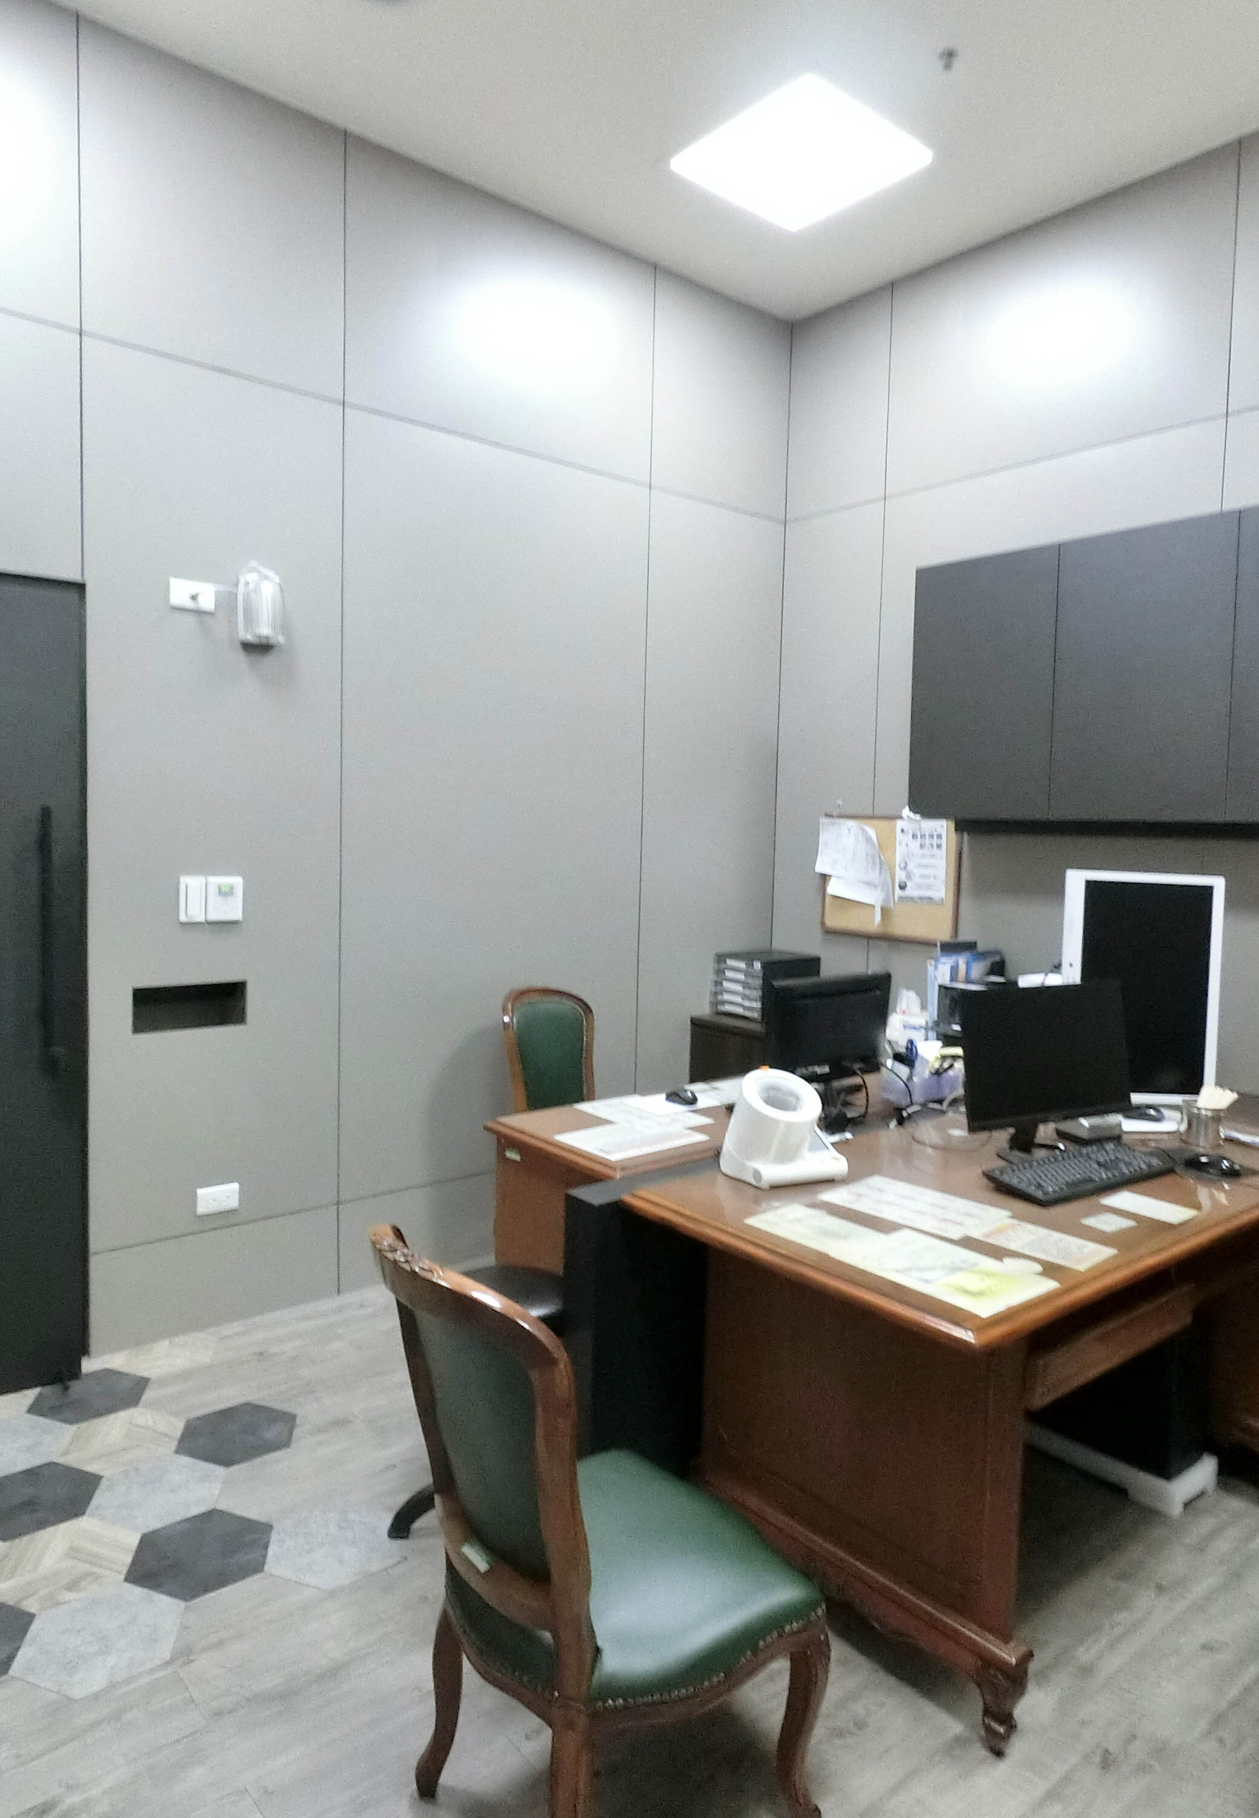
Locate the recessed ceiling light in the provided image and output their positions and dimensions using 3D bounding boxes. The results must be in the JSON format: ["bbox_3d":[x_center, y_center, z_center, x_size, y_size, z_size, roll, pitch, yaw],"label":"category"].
[{"bbox_3d":[0.524,-2.283,3.419,0.570,0.040,0.570,-2,5,-38],"label":"recessed ceiling light"}]

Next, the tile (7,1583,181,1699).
[{"bbox_3d":[-0.947,1.313,2.014,0.308,0.010,0.267,-2,5,-41],"label":"tile"}]

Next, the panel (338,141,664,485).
[{"bbox_3d":[-0.381,-1.924,3.718,1.216,0.804,0.020,-2,5,-40],"label":"panel"}]

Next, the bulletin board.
[{"bbox_3d":[0.975,-0.117,4.247,0.020,0.455,0.605,-2,5,-43],"label":"bulletin board"}]

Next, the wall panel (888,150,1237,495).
[{"bbox_3d":[1.387,-1.901,3.764,0.020,0.775,1.200,-2,5,-43],"label":"wall panel"}]

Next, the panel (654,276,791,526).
[{"bbox_3d":[0.363,-1.963,4.337,0.710,0.801,0.020,-2,4,-38],"label":"panel"}]

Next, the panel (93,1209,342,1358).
[{"bbox_3d":[-1.199,1.077,3.293,0.739,0.293,0.020,-2,5,-40],"label":"panel"}]

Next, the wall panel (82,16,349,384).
[{"bbox_3d":[-1.122,-1.893,3.100,0.739,0.804,0.020,-2,5,-40],"label":"wall panel"}]

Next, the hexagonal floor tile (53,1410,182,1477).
[{"bbox_3d":[-1.231,1.285,2.710,0.304,0.010,0.264,-2,5,-40],"label":"hexagonal floor tile"}]

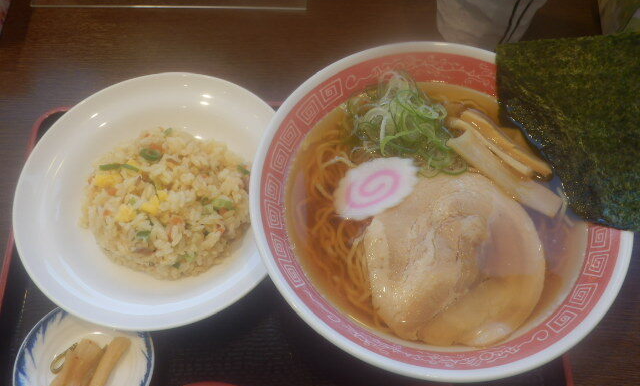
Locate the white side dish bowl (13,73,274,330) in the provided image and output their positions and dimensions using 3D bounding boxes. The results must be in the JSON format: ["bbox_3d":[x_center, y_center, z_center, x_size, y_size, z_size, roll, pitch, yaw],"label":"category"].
[{"bbox_3d":[-0.103,0.007,0.462,0.187,0.041,0.187,-1,63,2],"label":"white side dish bowl"}]

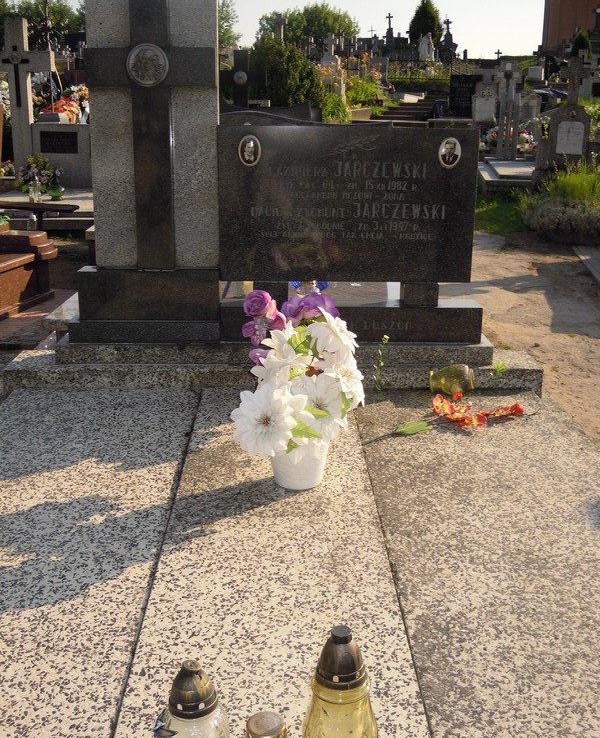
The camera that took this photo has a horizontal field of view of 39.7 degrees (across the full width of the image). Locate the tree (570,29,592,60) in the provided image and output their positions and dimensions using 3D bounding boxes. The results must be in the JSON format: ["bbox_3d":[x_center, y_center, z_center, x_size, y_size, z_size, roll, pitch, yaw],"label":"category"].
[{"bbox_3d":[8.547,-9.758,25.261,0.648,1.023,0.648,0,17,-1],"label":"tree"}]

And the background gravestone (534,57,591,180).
[{"bbox_3d":[2.947,-2.816,9.345,0.470,1.271,0.300,-1,13,-7],"label":"background gravestone"}]

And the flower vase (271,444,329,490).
[{"bbox_3d":[-0.001,0.272,2.535,0.172,0.145,0.172,0,17,-1],"label":"flower vase"}]

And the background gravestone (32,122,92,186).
[{"bbox_3d":[-2.466,-2.228,8.678,0.609,0.666,0.160,0,13,-2],"label":"background gravestone"}]

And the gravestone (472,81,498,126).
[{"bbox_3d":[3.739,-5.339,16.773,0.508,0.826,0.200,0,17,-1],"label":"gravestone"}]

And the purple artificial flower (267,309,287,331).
[{"bbox_3d":[-0.071,-0.143,2.480,0.066,0.068,0.055,-1,13,-6],"label":"purple artificial flower"}]

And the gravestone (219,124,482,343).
[{"bbox_3d":[0.212,-0.538,3.373,1.060,0.845,0.190,0,13,-2],"label":"gravestone"}]

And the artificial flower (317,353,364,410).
[{"bbox_3d":[0.117,0.034,2.370,0.120,0.148,0.070,-7,15,-28],"label":"artificial flower"}]

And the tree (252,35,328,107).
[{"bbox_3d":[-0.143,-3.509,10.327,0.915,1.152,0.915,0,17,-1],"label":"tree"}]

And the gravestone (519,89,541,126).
[{"bbox_3d":[3.880,-4.393,14.078,0.400,0.627,0.160,0,13,-2],"label":"gravestone"}]

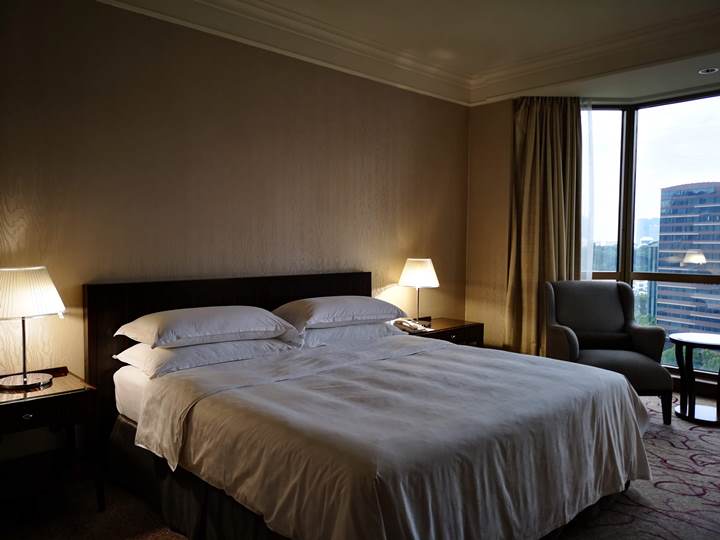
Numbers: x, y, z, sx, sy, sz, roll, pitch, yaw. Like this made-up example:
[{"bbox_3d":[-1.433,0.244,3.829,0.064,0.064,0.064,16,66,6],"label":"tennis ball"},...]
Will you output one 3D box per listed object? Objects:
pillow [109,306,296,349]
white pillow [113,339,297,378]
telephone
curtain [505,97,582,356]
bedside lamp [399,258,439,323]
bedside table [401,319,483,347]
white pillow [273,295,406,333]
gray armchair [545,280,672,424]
[{"bbox_3d":[-0.836,0.297,3.149,0.902,0.171,0.546,-2,4,-43],"label":"pillow"},{"bbox_3d":[-0.832,0.446,3.170,0.927,0.152,0.533,-2,4,-43],"label":"white pillow"},{"bbox_3d":[0.415,0.442,4.435,0.230,0.085,0.200,2,3,30],"label":"telephone"},{"bbox_3d":[1.640,-0.244,5.047,0.660,2.560,0.180,0,3,2],"label":"curtain"},{"bbox_3d":[0.491,0.190,4.695,0.348,0.561,0.348,0,3,0],"label":"bedside lamp"},{"bbox_3d":[0.608,0.760,4.713,0.876,0.591,0.457,-2,4,-43],"label":"bedside table"},{"bbox_3d":[-0.151,0.272,3.783,0.914,0.171,0.546,-2,4,-43],"label":"white pillow"},{"bbox_3d":[1.876,0.590,4.343,0.730,0.980,0.770,0,3,3],"label":"gray armchair"}]

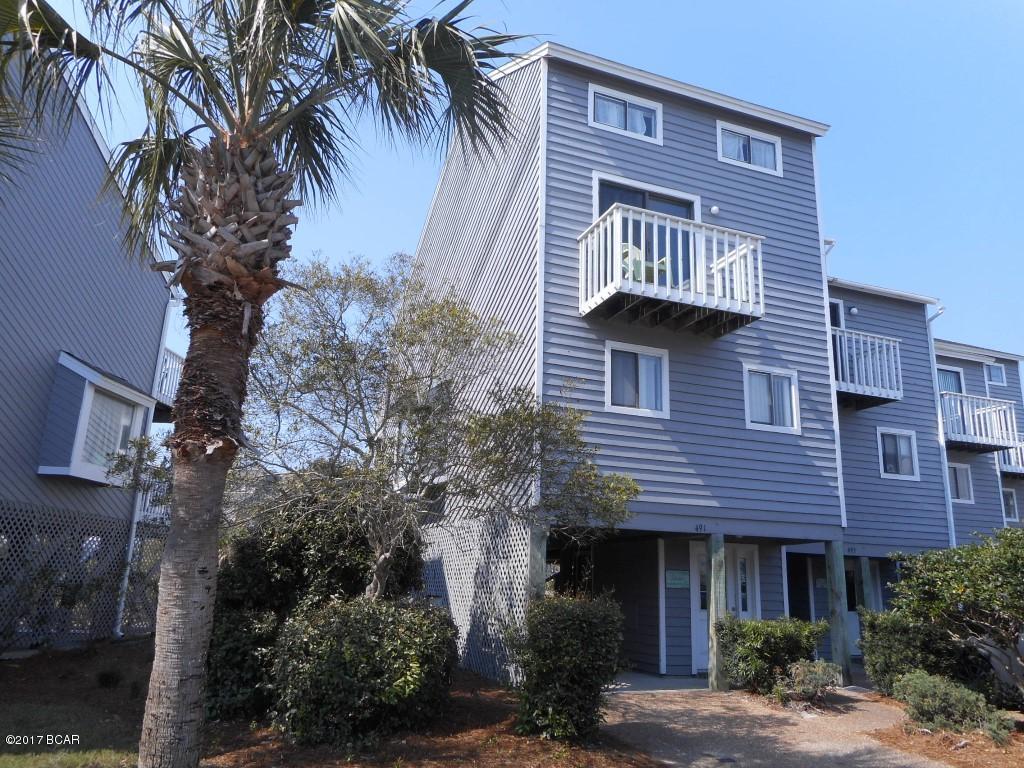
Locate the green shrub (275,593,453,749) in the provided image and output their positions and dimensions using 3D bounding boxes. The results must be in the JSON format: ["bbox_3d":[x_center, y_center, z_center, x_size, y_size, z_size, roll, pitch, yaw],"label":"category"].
[{"bbox_3d":[-1.460,2.796,7.401,1.800,1.260,1.600,7,-15,-21],"label":"green shrub"}]

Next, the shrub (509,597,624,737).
[{"bbox_3d":[0.570,2.890,7.697,1.190,1.330,1.120,1,-14,0],"label":"shrub"}]

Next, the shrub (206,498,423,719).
[{"bbox_3d":[-2.352,2.621,9.064,2.550,2.360,2.100,7,-15,-21],"label":"shrub"}]

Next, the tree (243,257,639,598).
[{"bbox_3d":[-0.836,1.186,8.649,4.400,5.022,3.700,7,-15,-21],"label":"tree"}]

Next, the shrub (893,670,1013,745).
[{"bbox_3d":[4.823,3.510,8.243,1.000,0.620,1.350,7,-15,-21],"label":"shrub"}]

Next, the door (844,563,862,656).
[{"bbox_3d":[7.577,4.976,16.451,0.874,2.027,0.065,7,-15,-21],"label":"door"}]

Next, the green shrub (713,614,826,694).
[{"bbox_3d":[3.891,3.995,11.060,1.720,1.000,1.300,7,-15,-21],"label":"green shrub"}]

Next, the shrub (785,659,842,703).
[{"bbox_3d":[4.087,4.019,10.064,0.760,0.480,0.720,7,-15,-21],"label":"shrub"}]

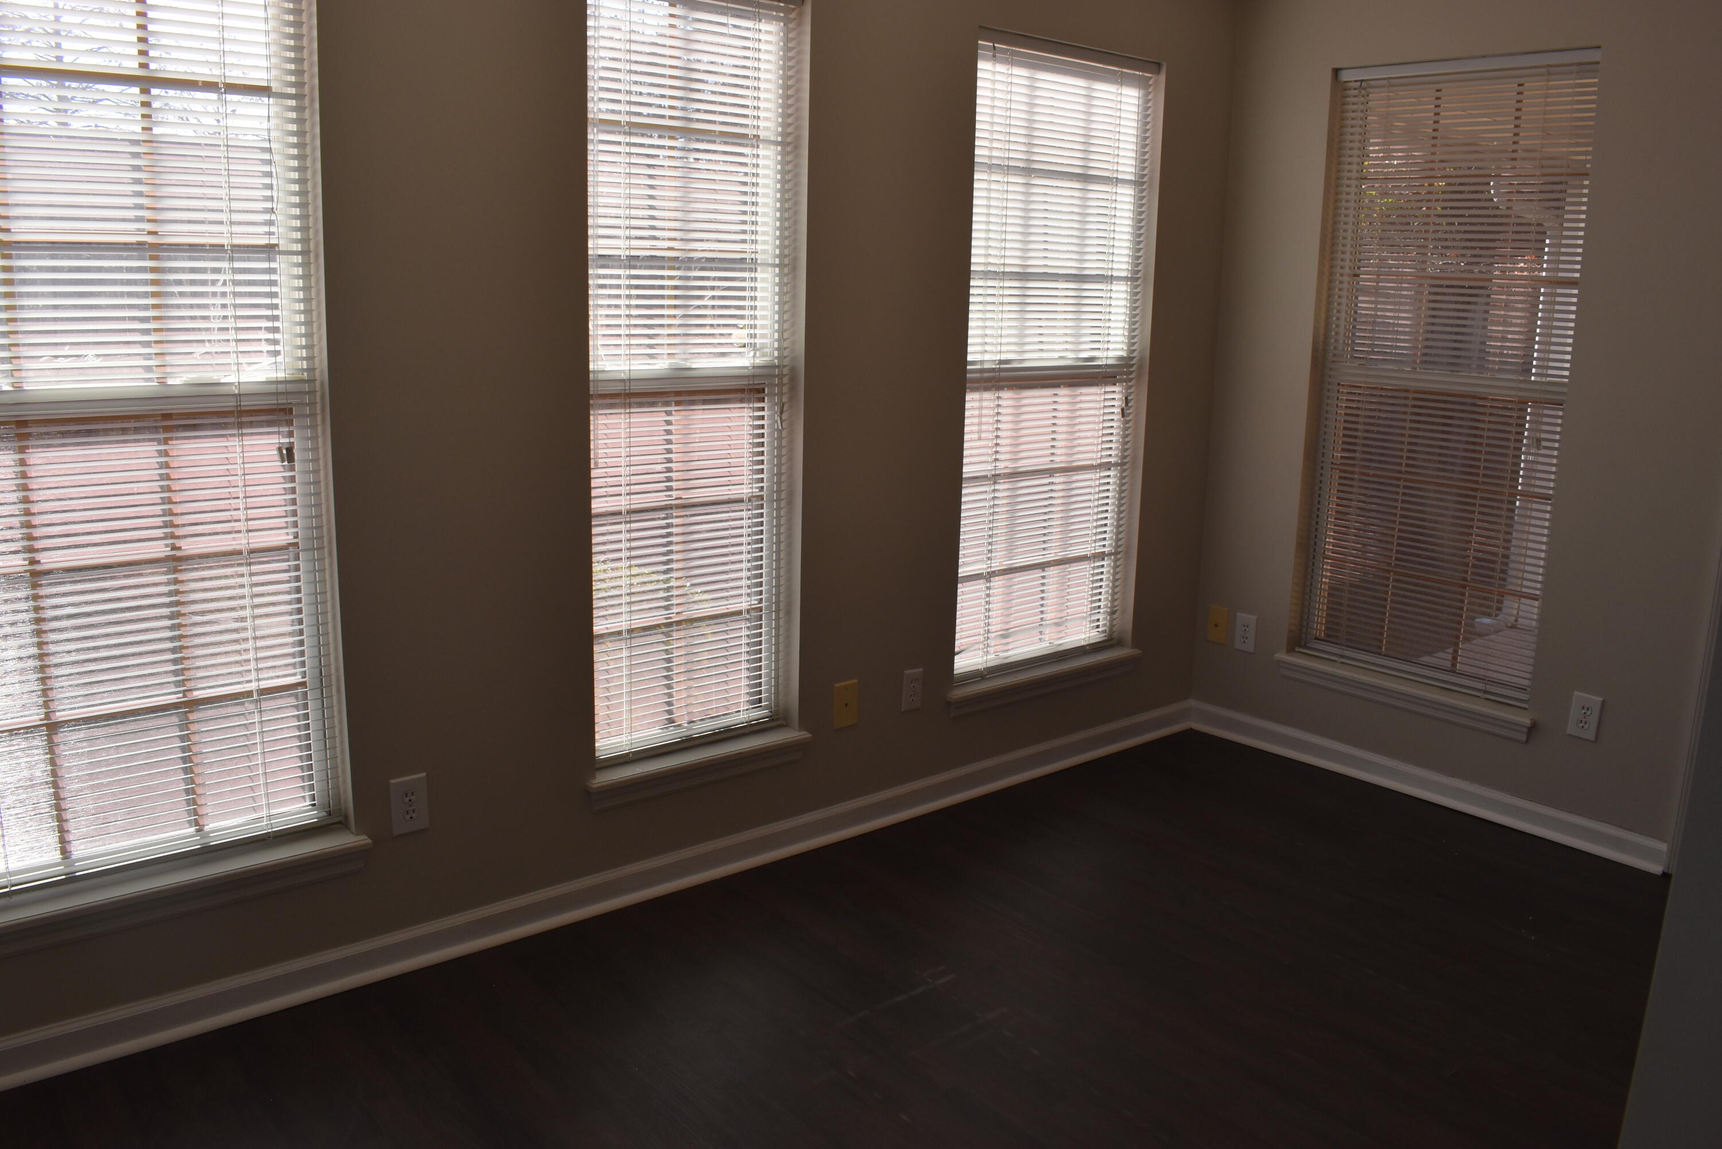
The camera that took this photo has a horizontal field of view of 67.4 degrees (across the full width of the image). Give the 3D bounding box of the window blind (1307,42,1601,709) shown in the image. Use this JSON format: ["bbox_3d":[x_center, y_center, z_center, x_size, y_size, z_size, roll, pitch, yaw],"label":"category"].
[{"bbox_3d":[1.611,-0.534,3.706,0.110,1.740,0.750,-9,16,-39],"label":"window blind"}]

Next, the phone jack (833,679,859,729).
[{"bbox_3d":[-0.038,0.336,3.367,0.076,0.120,0.009,-9,16,-39],"label":"phone jack"}]

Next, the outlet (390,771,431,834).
[{"bbox_3d":[-0.919,0.467,2.631,0.076,0.120,0.009,-9,16,-39],"label":"outlet"}]

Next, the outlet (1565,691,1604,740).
[{"bbox_3d":[1.921,0.377,3.430,0.009,0.120,0.076,-9,16,-39],"label":"outlet"}]

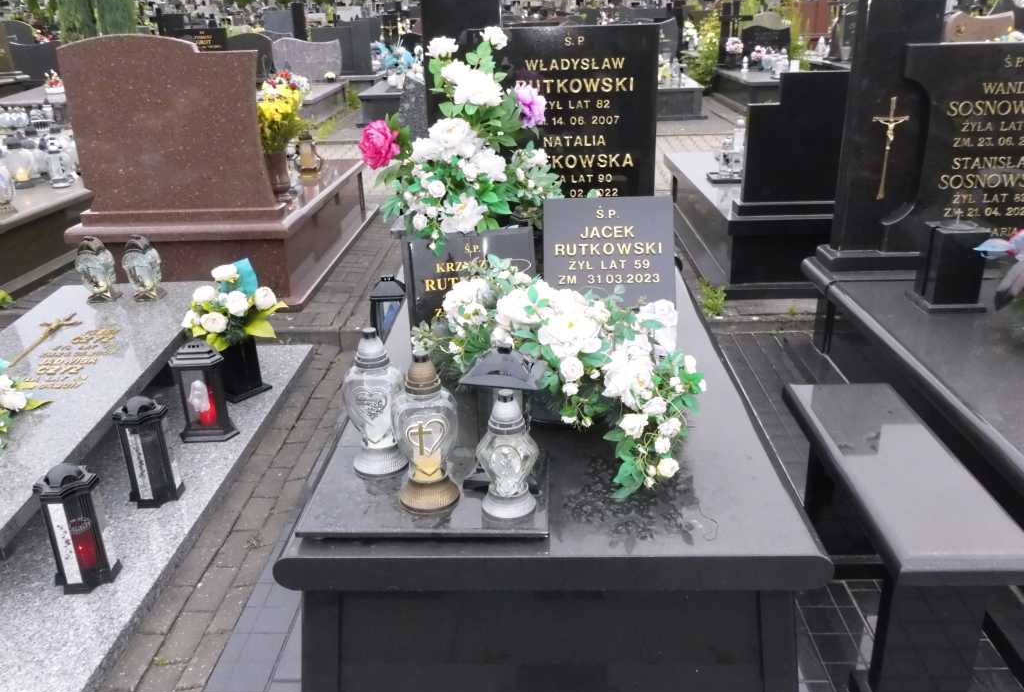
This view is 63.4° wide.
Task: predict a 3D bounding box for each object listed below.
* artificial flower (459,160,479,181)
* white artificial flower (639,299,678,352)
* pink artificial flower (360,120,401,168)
[{"bbox_3d":[-0.159,-0.640,3.020,0.067,0.066,0.061,0,22,2],"label":"artificial flower"},{"bbox_3d":[0.393,-0.055,2.222,0.108,0.128,0.099,2,22,10],"label":"white artificial flower"},{"bbox_3d":[-0.459,-0.700,2.863,0.135,0.168,0.100,12,26,30],"label":"pink artificial flower"}]

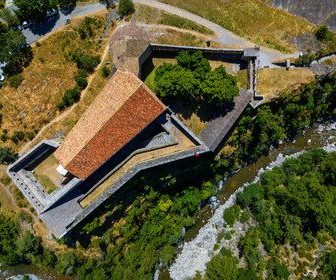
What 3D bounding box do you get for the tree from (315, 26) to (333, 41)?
[{"bbox_3d":[48.740,-33.170,81.020,5.230,3.950,4.140,0,90,0],"label":"tree"}]

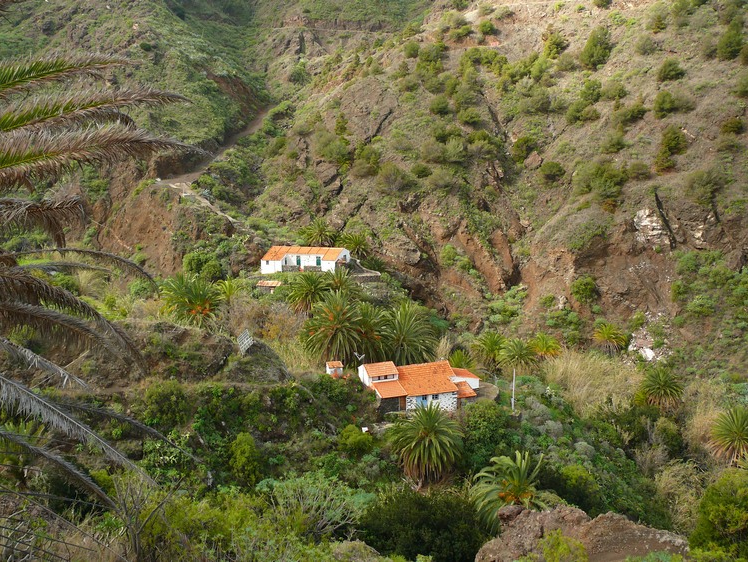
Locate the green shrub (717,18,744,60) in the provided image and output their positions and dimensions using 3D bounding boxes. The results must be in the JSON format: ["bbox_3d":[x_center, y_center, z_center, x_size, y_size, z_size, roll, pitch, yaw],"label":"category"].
[{"bbox_3d":[81.824,-55.429,174.000,6.100,9.200,6.000,5,13,25],"label":"green shrub"}]

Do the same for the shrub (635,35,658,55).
[{"bbox_3d":[60.690,-52.680,168.850,4.900,4.250,4.660,5,14,18],"label":"shrub"}]

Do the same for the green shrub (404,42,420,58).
[{"bbox_3d":[10.981,-67.792,222.000,4.700,5.100,4.700,0,13,0],"label":"green shrub"}]

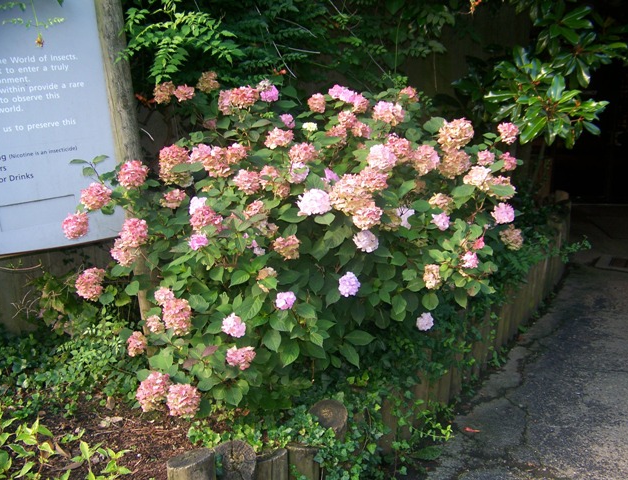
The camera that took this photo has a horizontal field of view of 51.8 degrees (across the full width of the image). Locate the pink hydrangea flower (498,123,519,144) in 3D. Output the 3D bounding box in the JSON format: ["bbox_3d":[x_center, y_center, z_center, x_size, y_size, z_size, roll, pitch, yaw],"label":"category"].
[{"bbox_3d":[0.906,-0.494,3.000,0.099,0.094,0.087,5,19,16],"label":"pink hydrangea flower"}]

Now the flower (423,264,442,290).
[{"bbox_3d":[0.458,0.145,2.500,0.075,0.093,0.084,1,18,10],"label":"flower"}]

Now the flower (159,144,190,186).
[{"bbox_3d":[-0.614,-0.328,2.850,0.141,0.178,0.130,-5,15,-12],"label":"flower"}]

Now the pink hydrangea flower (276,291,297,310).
[{"bbox_3d":[-0.092,0.196,2.100,0.068,0.060,0.062,-3,20,-3],"label":"pink hydrangea flower"}]

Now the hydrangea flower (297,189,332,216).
[{"bbox_3d":[0.002,-0.151,2.600,0.140,0.103,0.109,0,19,0],"label":"hydrangea flower"}]

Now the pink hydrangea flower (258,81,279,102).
[{"bbox_3d":[-0.200,-0.654,2.850,0.085,0.094,0.088,0,20,0],"label":"pink hydrangea flower"}]

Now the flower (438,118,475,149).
[{"bbox_3d":[0.606,-0.453,2.750,0.148,0.124,0.141,0,20,0],"label":"flower"}]

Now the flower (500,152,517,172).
[{"bbox_3d":[0.947,-0.377,3.150,0.095,0.097,0.095,4,21,16],"label":"flower"}]

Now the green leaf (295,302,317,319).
[{"bbox_3d":[-0.032,0.267,2.450,0.083,0.053,0.060,-2,15,-1],"label":"green leaf"}]

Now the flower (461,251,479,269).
[{"bbox_3d":[0.673,0.084,2.800,0.078,0.078,0.078,3,21,14],"label":"flower"}]

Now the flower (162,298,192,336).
[{"bbox_3d":[-0.506,0.287,2.400,0.111,0.141,0.111,-6,21,-13],"label":"flower"}]

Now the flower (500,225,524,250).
[{"bbox_3d":[0.920,-0.012,3.000,0.108,0.112,0.110,3,19,17],"label":"flower"}]

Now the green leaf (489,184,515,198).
[{"bbox_3d":[0.757,-0.195,2.600,0.110,0.050,0.075,4,21,16],"label":"green leaf"}]

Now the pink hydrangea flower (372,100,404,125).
[{"bbox_3d":[0.348,-0.586,3.000,0.153,0.121,0.136,1,20,6],"label":"pink hydrangea flower"}]

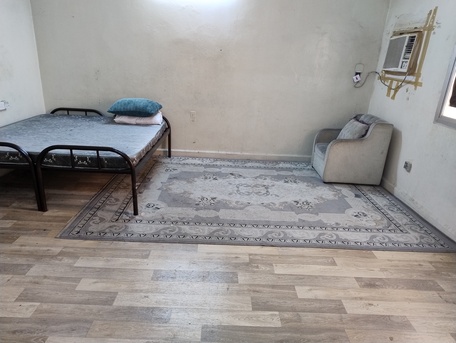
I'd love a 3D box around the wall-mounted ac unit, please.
[{"bbox_3d":[2.104,-1.413,3.825,0.130,0.410,0.600,2,19,-2],"label":"wall-mounted ac unit"}]

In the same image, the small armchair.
[{"bbox_3d":[1.643,-0.328,4.342,0.770,0.820,0.690,2,19,-2],"label":"small armchair"}]

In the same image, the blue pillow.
[{"bbox_3d":[-1.282,-0.900,4.416,0.690,0.220,0.410,2,19,-2],"label":"blue pillow"}]

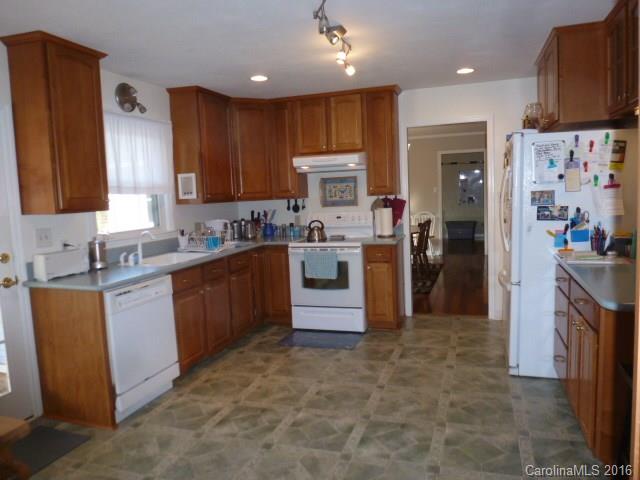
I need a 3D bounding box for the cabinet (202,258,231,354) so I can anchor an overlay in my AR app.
[{"bbox_3d":[-1.171,0.581,4.024,0.600,0.800,0.400,0,7,19],"label":"cabinet"}]

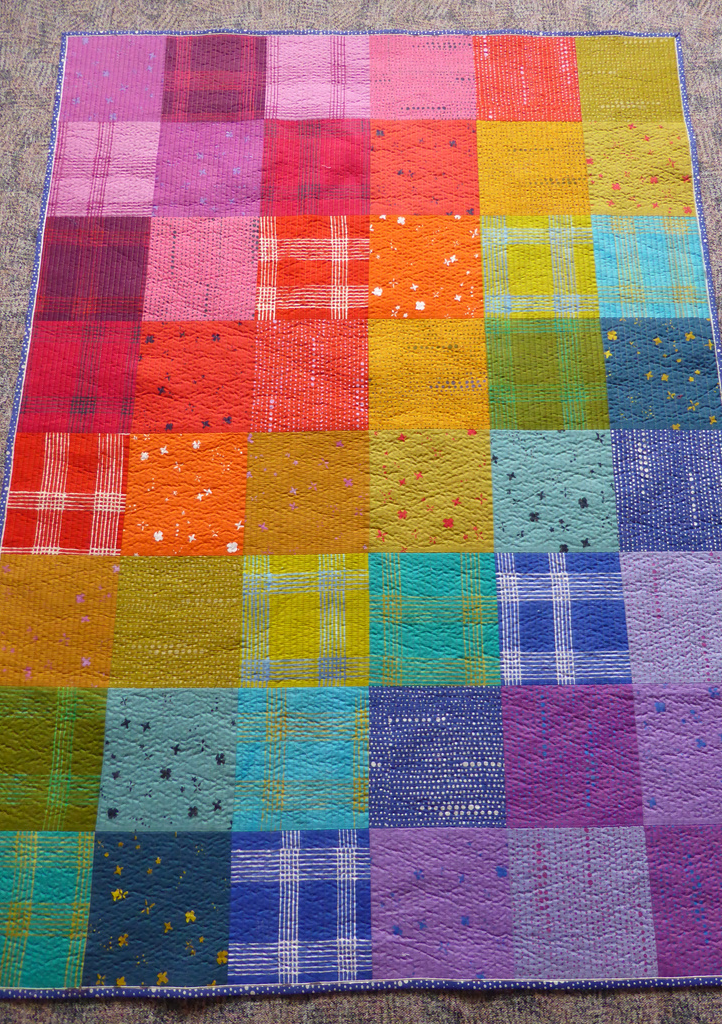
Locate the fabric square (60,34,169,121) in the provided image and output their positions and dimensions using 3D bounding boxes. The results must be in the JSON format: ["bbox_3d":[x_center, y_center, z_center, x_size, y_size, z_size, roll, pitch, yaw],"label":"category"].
[{"bbox_3d":[-0.558,-0.976,1.674,0.229,0.012,0.235,0,75,0],"label":"fabric square"}]

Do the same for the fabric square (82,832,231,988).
[{"bbox_3d":[-0.318,0.625,1.168,0.222,0.012,0.224,0,76,0],"label":"fabric square"}]

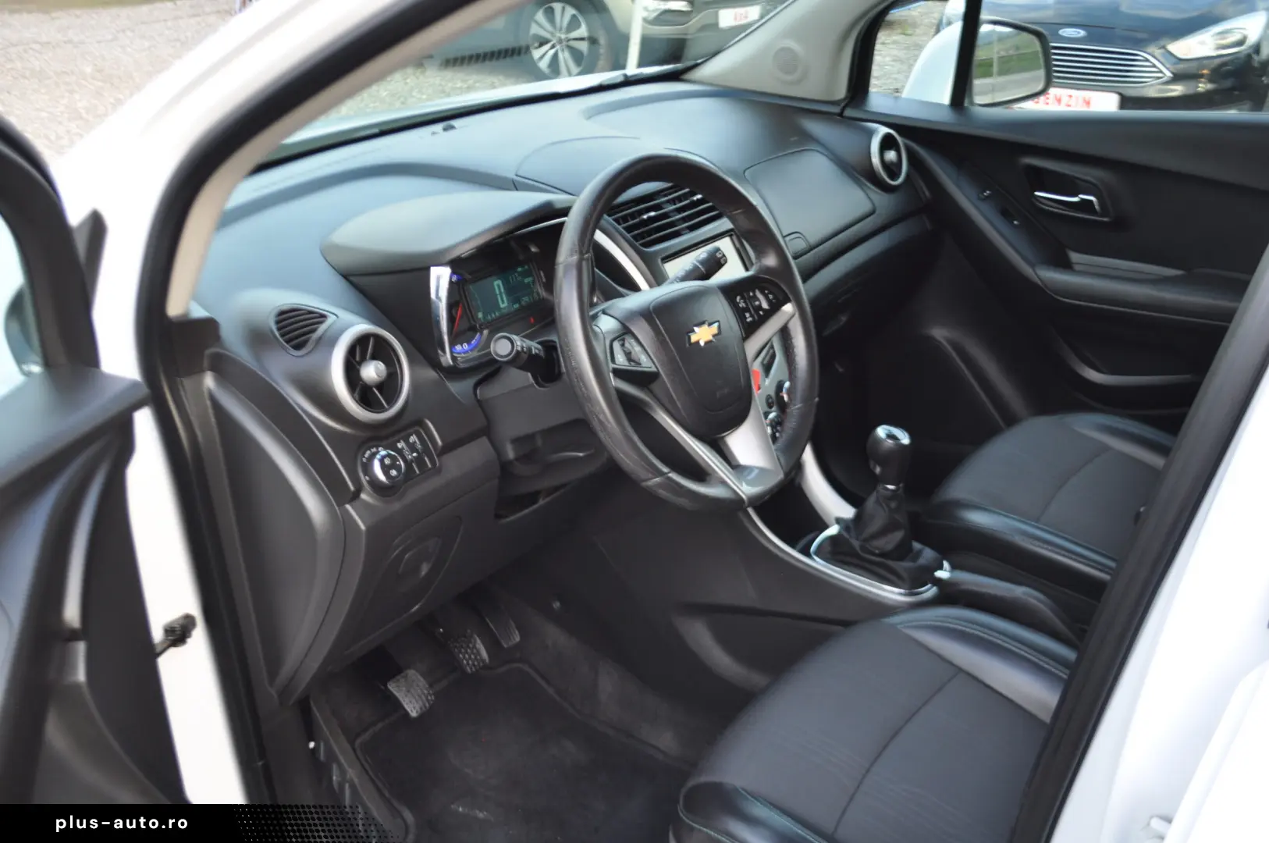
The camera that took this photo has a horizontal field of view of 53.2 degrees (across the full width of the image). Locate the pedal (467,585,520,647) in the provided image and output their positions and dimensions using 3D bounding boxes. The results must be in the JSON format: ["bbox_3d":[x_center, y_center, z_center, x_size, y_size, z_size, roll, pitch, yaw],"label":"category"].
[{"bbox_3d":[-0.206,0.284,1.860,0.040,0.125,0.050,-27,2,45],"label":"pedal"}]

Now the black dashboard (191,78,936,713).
[{"bbox_3d":[-0.089,-0.201,1.899,0.630,0.550,1.360,21,33,33],"label":"black dashboard"}]

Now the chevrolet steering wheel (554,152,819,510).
[{"bbox_3d":[0.051,-0.089,1.310,0.100,0.368,0.370,-15,10,45],"label":"chevrolet steering wheel"}]

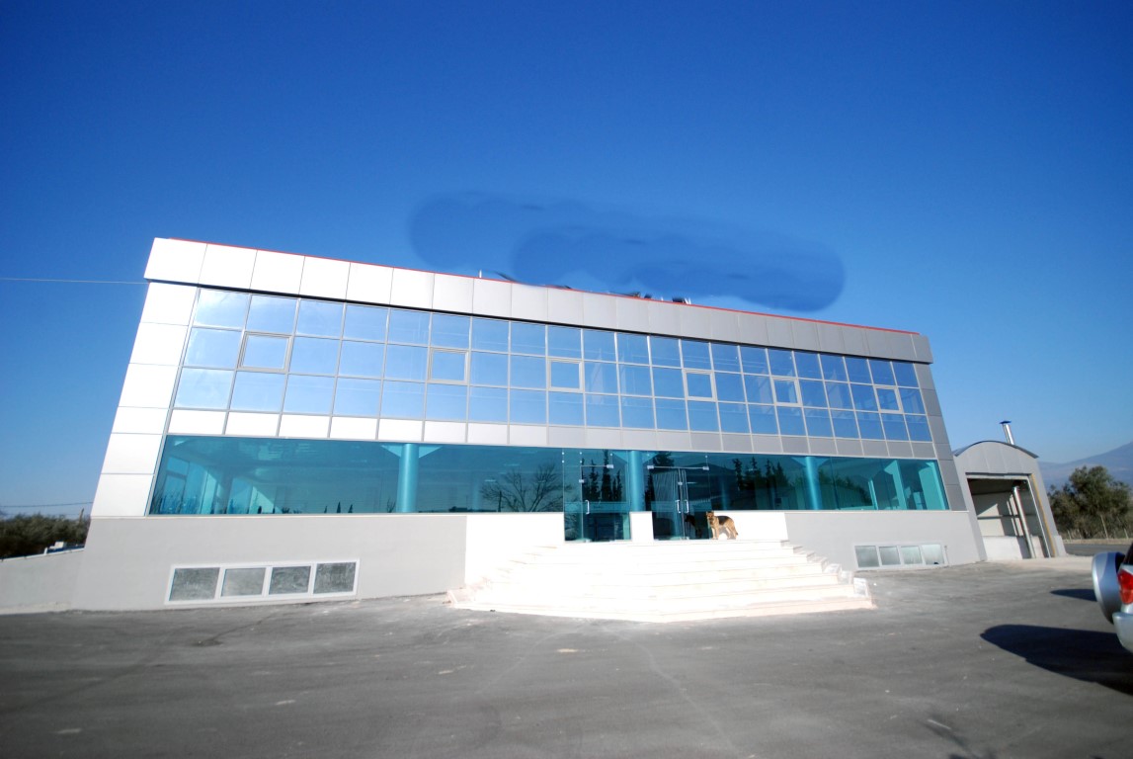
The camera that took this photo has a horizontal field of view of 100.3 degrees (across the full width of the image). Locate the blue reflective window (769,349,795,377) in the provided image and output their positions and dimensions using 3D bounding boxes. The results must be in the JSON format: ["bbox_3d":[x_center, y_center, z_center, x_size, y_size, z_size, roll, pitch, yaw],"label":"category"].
[{"bbox_3d":[7.971,-0.592,17.476,1.130,1.041,0.080,4,-18,-16],"label":"blue reflective window"}]

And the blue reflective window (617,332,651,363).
[{"bbox_3d":[2.277,-1.015,15.976,1.165,1.057,0.080,4,-18,-16],"label":"blue reflective window"}]

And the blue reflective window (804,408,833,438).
[{"bbox_3d":[9.605,1.660,18.003,1.212,1.121,0.080,4,-18,-16],"label":"blue reflective window"}]

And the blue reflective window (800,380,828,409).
[{"bbox_3d":[9.204,0.535,17.623,1.116,1.044,0.080,4,-19,-16],"label":"blue reflective window"}]

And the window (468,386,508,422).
[{"bbox_3d":[-2.395,0.790,14.612,1.212,1.121,0.080,4,-18,-16],"label":"window"}]

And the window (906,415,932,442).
[{"bbox_3d":[14.405,2.007,19.360,1.212,1.121,0.080,4,-18,-16],"label":"window"}]

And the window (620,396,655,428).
[{"bbox_3d":[2.405,1.138,15.968,1.212,1.121,0.080,4,-18,-16],"label":"window"}]

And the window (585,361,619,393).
[{"bbox_3d":[1.105,-0.043,14.812,1.114,1.015,0.060,4,-18,-16],"label":"window"}]

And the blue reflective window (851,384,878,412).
[{"bbox_3d":[11.510,0.695,18.256,1.165,1.071,0.080,4,-18,-16],"label":"blue reflective window"}]

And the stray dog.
[{"bbox_3d":[4.584,4.302,13.974,0.930,0.800,0.300,5,-18,-18],"label":"stray dog"}]

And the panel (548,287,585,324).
[{"bbox_3d":[0.012,-2.361,15.389,1.190,1.222,0.080,4,-18,-16],"label":"panel"}]

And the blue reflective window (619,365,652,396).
[{"bbox_3d":[2.277,0.039,15.530,1.130,1.031,0.080,4,-18,-16],"label":"blue reflective window"}]

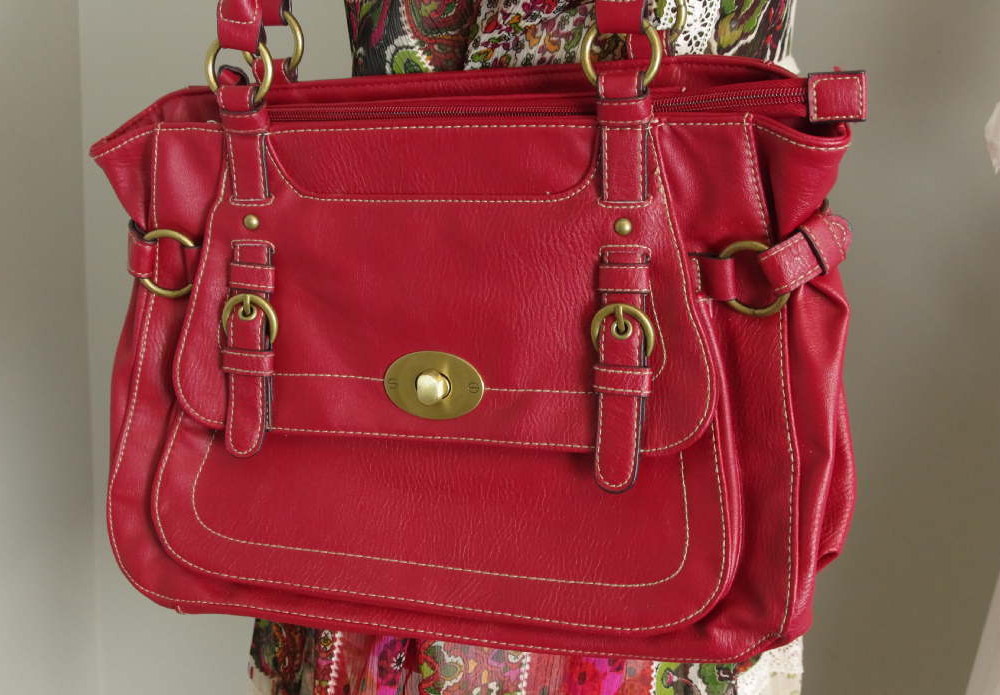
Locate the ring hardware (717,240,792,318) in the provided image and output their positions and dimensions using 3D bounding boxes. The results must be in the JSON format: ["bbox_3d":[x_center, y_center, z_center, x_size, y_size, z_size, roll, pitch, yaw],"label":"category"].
[{"bbox_3d":[0.122,-0.033,0.684,0.038,0.038,0.005,-2,-20,-18],"label":"ring hardware"}]

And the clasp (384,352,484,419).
[{"bbox_3d":[-0.034,0.020,0.736,0.053,0.036,0.013,3,11,20],"label":"clasp"}]

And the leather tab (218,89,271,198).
[{"bbox_3d":[-0.139,-0.111,0.776,0.024,0.062,0.014,3,11,20],"label":"leather tab"}]

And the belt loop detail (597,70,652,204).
[{"bbox_3d":[0.061,-0.102,0.695,0.025,0.065,0.014,3,11,20],"label":"belt loop detail"}]

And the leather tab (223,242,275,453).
[{"bbox_3d":[-0.137,0.001,0.779,0.033,0.118,0.014,3,11,20],"label":"leather tab"}]

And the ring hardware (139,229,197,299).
[{"bbox_3d":[-0.183,-0.046,0.785,0.038,0.038,0.005,2,13,12],"label":"ring hardware"}]

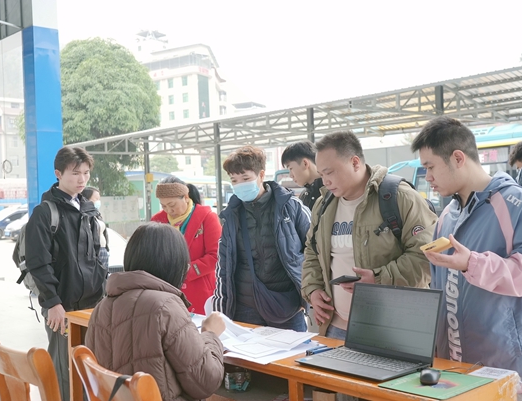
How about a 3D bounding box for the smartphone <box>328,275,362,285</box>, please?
[{"bbox_3d":[0.303,0.285,2.330,0.075,0.009,0.158,-2,0,19],"label":"smartphone"}]

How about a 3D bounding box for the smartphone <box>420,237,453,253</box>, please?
[{"bbox_3d":[0.527,0.133,1.960,0.077,0.011,0.158,-25,-1,8],"label":"smartphone"}]

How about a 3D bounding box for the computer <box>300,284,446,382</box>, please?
[{"bbox_3d":[0.332,0.402,2.030,0.291,0.229,0.357,-2,0,-39],"label":"computer"}]

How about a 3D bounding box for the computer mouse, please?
[{"bbox_3d":[0.473,0.488,1.819,0.061,0.037,0.102,-2,0,21],"label":"computer mouse"}]

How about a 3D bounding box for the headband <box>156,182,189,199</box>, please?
[{"bbox_3d":[-0.476,-0.054,3.500,0.175,0.085,0.190,-2,19,17],"label":"headband"}]

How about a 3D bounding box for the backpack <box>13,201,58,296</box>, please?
[{"bbox_3d":[-1.235,0.293,3.660,0.200,0.480,0.300,-2,0,41],"label":"backpack"}]

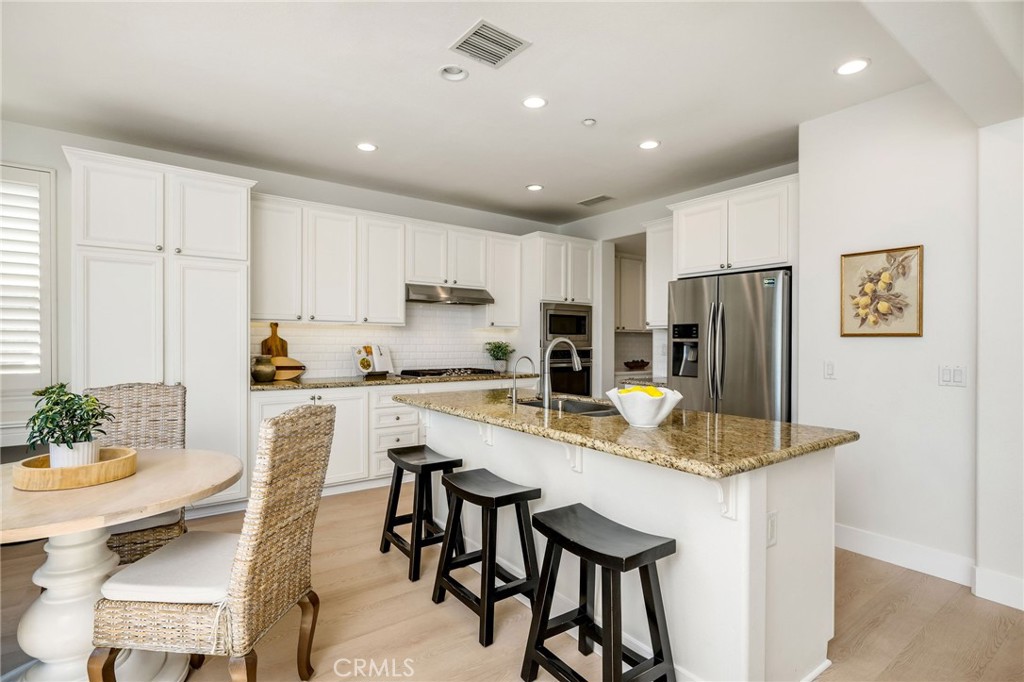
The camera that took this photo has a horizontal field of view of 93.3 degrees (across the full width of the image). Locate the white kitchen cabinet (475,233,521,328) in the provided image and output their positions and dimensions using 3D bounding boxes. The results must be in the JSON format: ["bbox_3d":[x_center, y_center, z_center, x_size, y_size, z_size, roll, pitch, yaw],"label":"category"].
[{"bbox_3d":[-0.188,-0.633,5.317,0.435,0.980,0.360,0,0,-36],"label":"white kitchen cabinet"}]

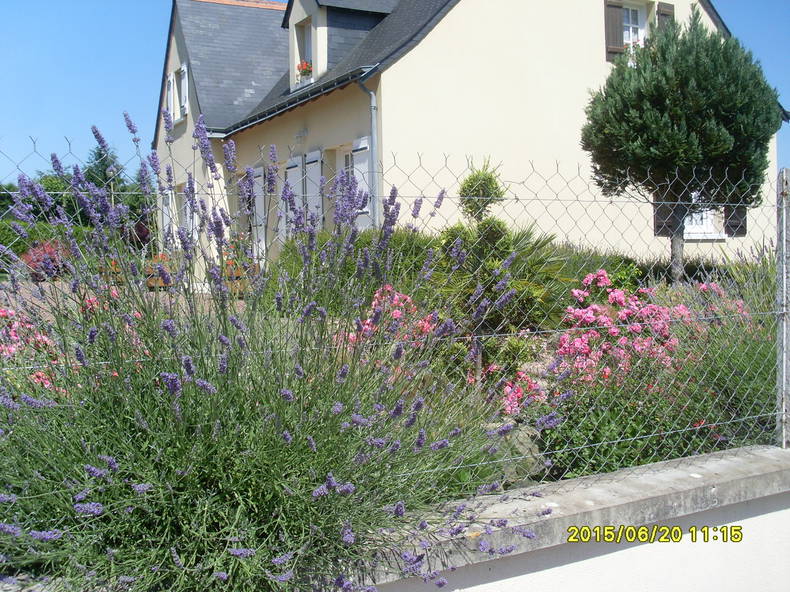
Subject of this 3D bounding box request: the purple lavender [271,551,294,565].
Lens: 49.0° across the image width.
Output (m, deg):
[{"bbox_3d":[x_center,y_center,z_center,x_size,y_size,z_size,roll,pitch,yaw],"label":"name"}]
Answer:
[{"bbox_3d":[-0.230,0.534,1.770,0.051,0.022,0.022,-24,-12,-17],"label":"purple lavender"}]

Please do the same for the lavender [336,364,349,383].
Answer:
[{"bbox_3d":[-0.118,0.174,1.950,0.023,0.044,0.023,28,17,-1],"label":"lavender"}]

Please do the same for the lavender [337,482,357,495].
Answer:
[{"bbox_3d":[-0.105,0.415,1.870,0.048,0.024,0.024,-9,-14,25],"label":"lavender"}]

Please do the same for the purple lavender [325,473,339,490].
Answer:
[{"bbox_3d":[-0.137,0.400,1.870,0.023,0.046,0.023,-21,-28,-8],"label":"purple lavender"}]

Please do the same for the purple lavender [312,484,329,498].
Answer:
[{"bbox_3d":[-0.160,0.419,1.860,0.043,0.024,0.024,-28,-9,-27],"label":"purple lavender"}]

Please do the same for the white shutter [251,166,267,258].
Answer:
[{"bbox_3d":[-2.747,-1.563,17.600,0.050,2.100,0.720,-2,3,-27],"label":"white shutter"}]

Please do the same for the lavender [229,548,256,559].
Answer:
[{"bbox_3d":[-0.306,0.517,1.740,0.058,0.020,0.020,6,-17,-17],"label":"lavender"}]

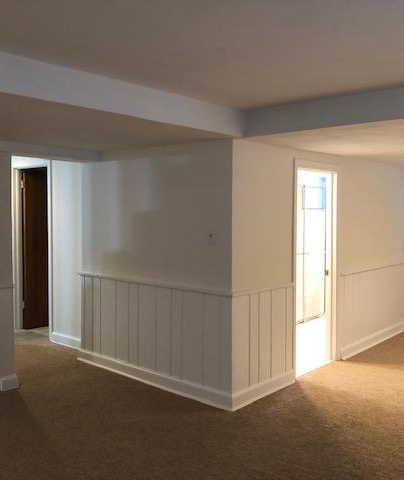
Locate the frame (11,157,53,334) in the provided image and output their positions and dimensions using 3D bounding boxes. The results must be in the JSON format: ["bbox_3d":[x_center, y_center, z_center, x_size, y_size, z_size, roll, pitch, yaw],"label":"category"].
[{"bbox_3d":[-2.062,0.109,6.367,0.930,2.140,0.120,3,4,42],"label":"frame"}]

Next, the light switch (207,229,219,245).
[{"bbox_3d":[0.085,-0.022,4.078,0.095,0.120,0.012,3,4,42],"label":"light switch"}]

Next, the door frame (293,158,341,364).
[{"bbox_3d":[1.086,0.278,4.956,0.120,1.990,0.890,3,4,42],"label":"door frame"}]

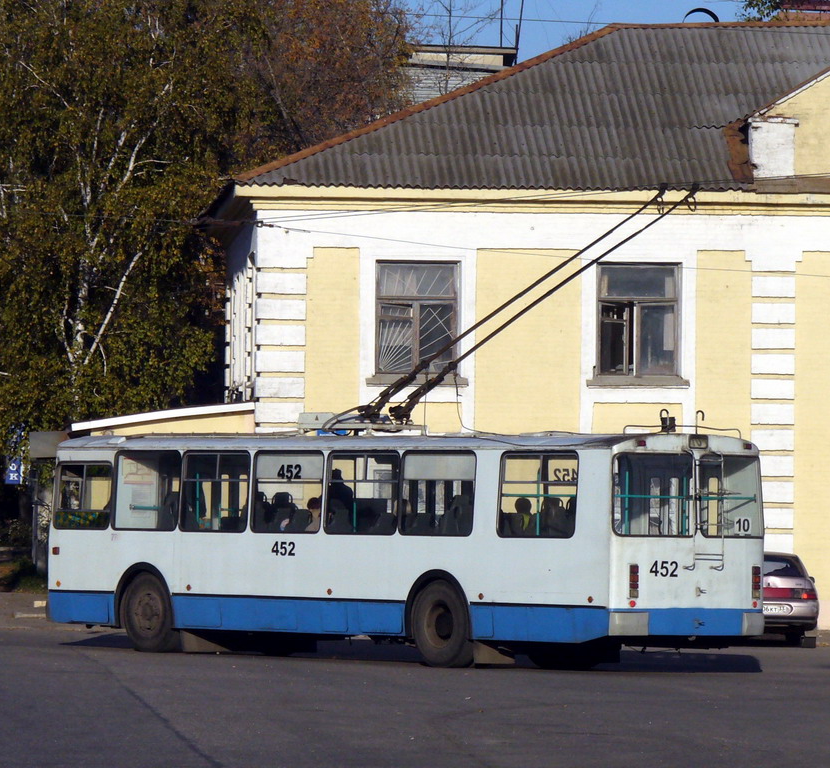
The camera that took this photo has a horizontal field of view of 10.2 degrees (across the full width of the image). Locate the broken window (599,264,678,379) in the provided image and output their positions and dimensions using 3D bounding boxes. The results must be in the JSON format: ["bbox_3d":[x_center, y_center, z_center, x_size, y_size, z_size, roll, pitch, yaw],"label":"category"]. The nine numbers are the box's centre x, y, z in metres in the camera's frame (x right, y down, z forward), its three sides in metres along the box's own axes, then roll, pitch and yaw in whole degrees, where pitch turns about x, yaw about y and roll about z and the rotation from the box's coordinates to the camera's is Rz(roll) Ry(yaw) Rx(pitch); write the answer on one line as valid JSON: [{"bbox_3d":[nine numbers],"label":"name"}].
[{"bbox_3d":[3.463,-0.988,72.287,1.250,1.740,0.150,0,-1,-6],"label":"broken window"}]

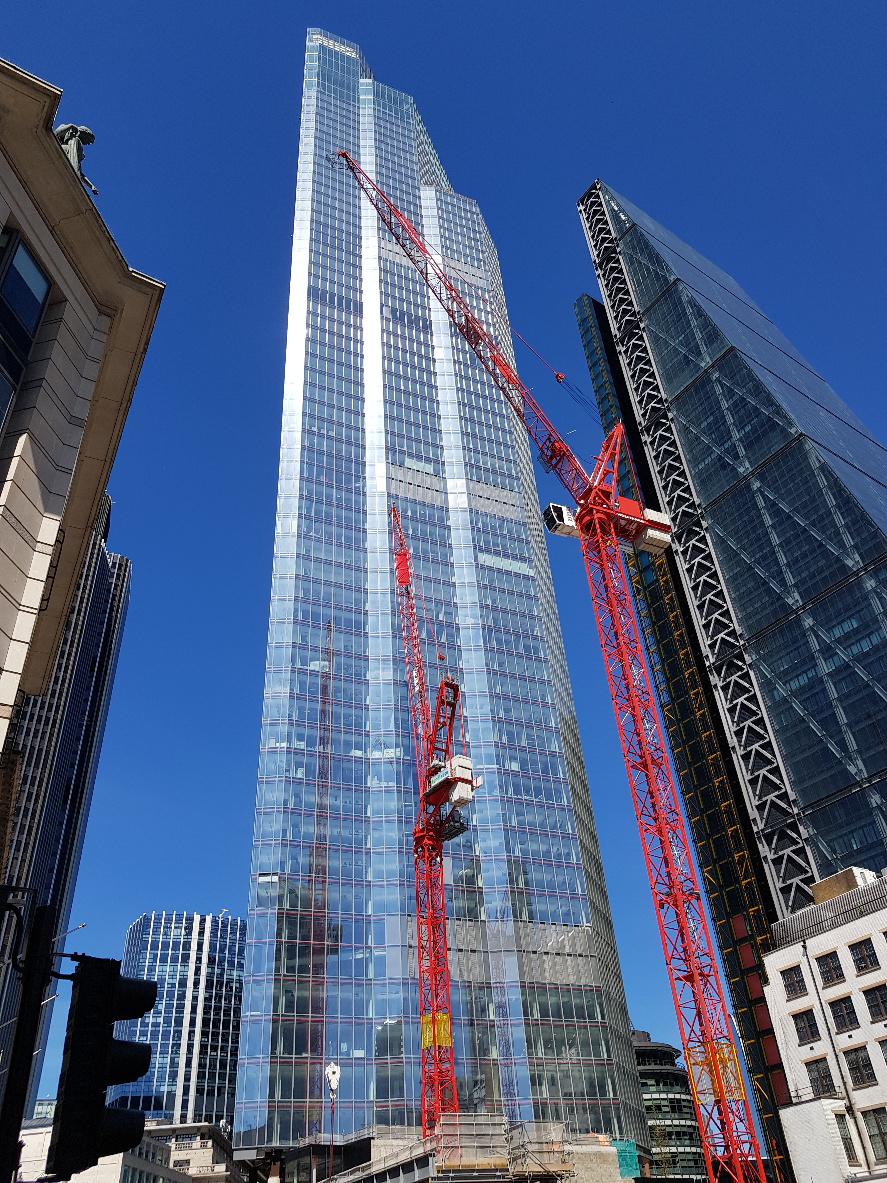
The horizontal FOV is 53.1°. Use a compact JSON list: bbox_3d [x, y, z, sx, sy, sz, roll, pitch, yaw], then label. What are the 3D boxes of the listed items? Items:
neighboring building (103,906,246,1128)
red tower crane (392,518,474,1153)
[{"bbox_3d":[-89.005,165.719,292.011,43.000,104.000,46.000,12,-40,-21],"label":"neighboring building"},{"bbox_3d":[-0.658,20.037,96.551,5.200,86.800,11.000,24,-46,-33],"label":"red tower crane"}]

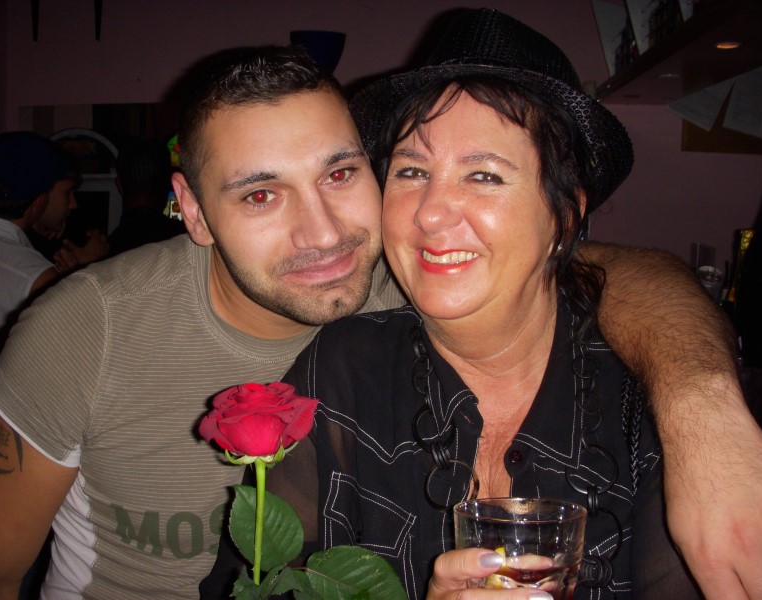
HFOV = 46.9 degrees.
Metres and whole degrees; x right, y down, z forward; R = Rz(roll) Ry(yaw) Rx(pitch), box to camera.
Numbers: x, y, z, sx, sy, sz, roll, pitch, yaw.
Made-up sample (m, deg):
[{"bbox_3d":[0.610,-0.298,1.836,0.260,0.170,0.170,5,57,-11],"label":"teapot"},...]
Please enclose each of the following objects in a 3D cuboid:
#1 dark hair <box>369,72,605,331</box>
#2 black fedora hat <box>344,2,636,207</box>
[{"bbox_3d":[0.098,-0.093,0.775,0.195,0.245,0.210,3,-7,20],"label":"dark hair"},{"bbox_3d":[0.104,-0.178,0.781,0.248,0.118,0.280,6,-18,21],"label":"black fedora hat"}]

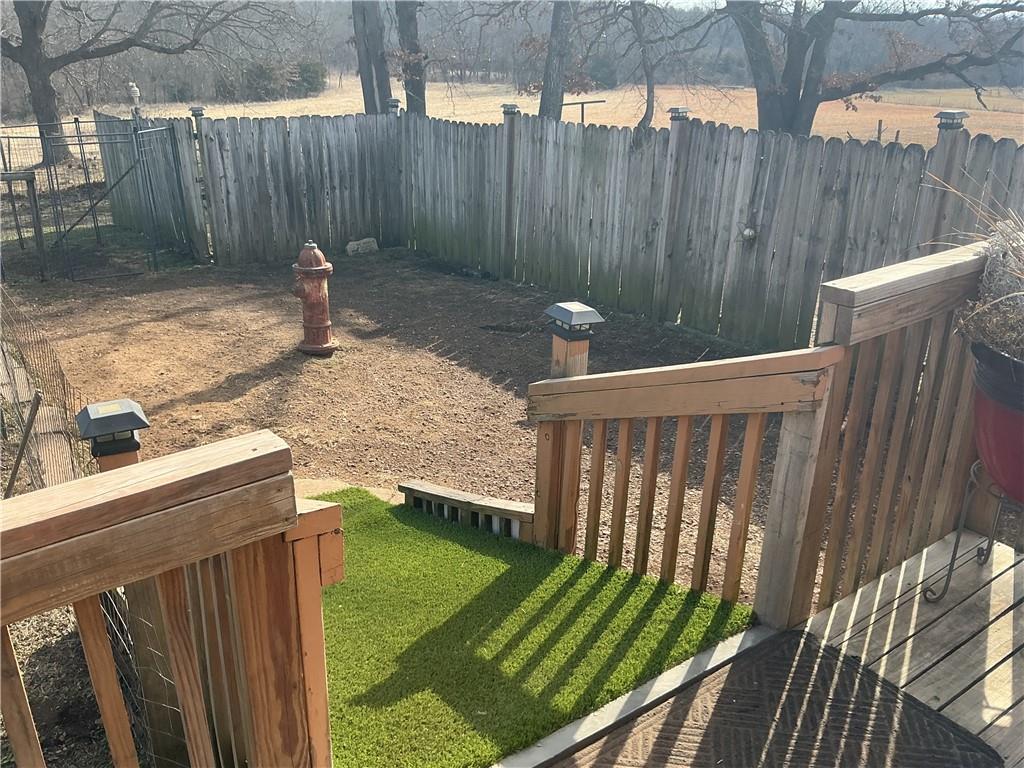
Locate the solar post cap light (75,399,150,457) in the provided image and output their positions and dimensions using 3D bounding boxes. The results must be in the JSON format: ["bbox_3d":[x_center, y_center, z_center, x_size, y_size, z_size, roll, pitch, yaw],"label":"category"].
[{"bbox_3d":[-0.996,0.111,2.141,0.147,0.105,0.147,-15,28,-33],"label":"solar post cap light"}]

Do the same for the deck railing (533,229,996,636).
[{"bbox_3d":[0.792,0.095,2.806,1.004,1.253,1.131,-15,28,-33],"label":"deck railing"}]

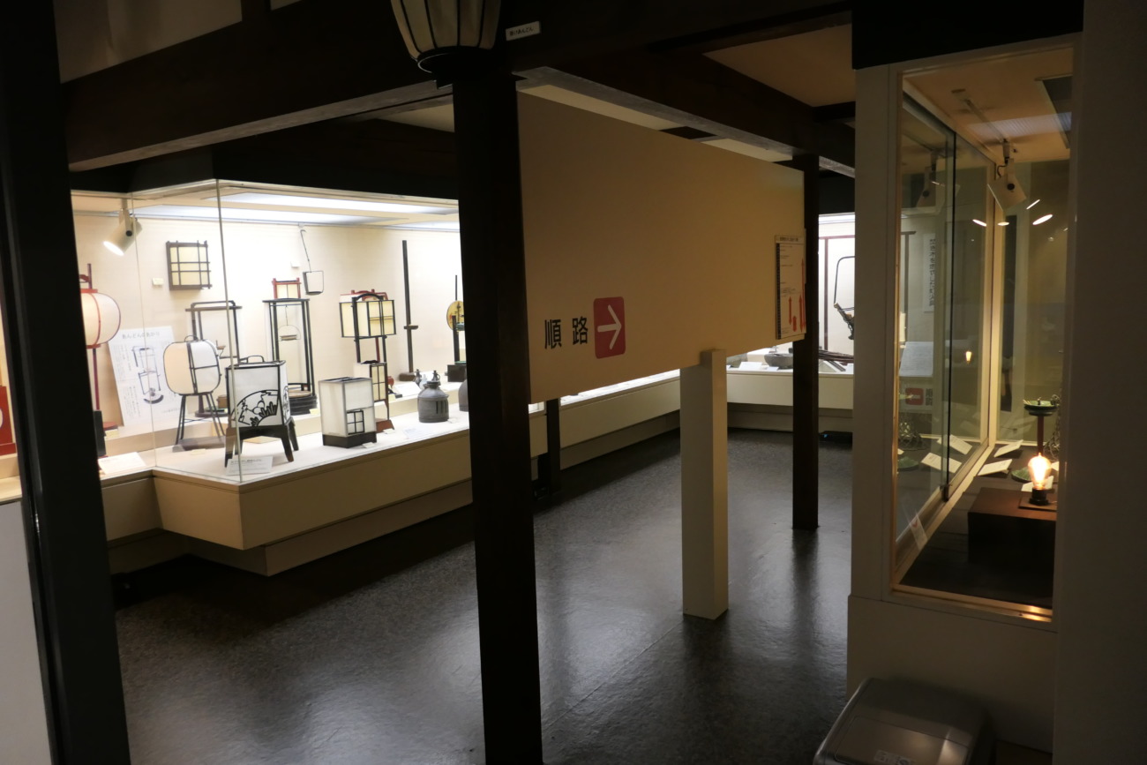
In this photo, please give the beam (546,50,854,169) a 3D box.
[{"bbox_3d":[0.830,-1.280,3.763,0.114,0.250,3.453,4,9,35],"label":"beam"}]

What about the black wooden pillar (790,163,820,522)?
[{"bbox_3d":[1.343,-0.201,4.563,0.120,2.127,0.105,4,9,35],"label":"black wooden pillar"}]

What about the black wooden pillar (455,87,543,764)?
[{"bbox_3d":[-0.214,0.164,2.340,0.130,2.071,0.121,4,9,35],"label":"black wooden pillar"}]

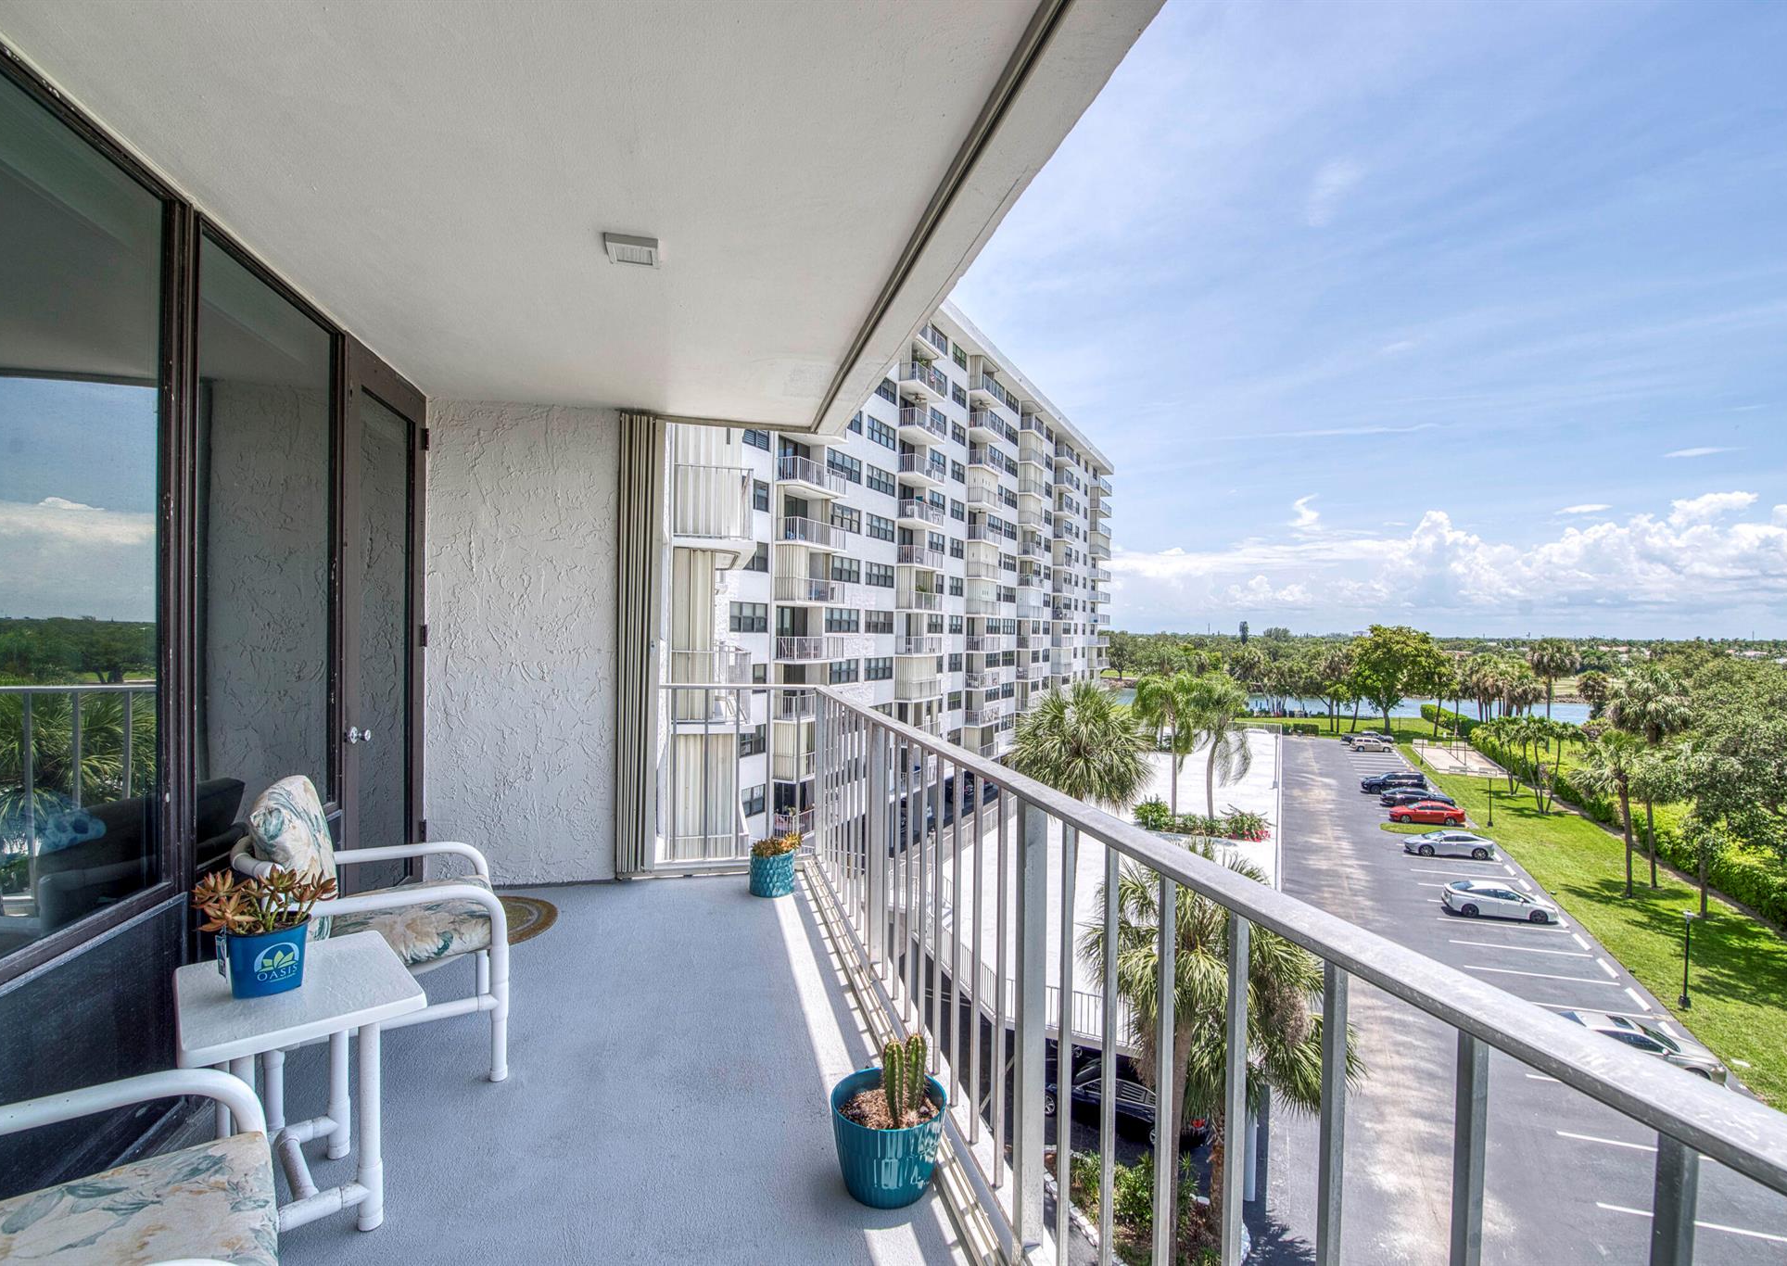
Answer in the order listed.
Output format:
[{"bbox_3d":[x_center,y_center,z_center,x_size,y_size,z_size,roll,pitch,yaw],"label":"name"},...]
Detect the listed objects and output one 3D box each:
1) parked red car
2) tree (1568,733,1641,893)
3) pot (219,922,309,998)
[{"bbox_3d":[37.800,12.740,56.200,4.700,1.440,1.820,0,0,19],"label":"parked red car"},{"bbox_3d":[36.900,9.300,40.900,3.200,8.500,3.200,0,0,42],"label":"tree"},{"bbox_3d":[-1.517,0.785,1.923,0.160,0.150,0.160,0,0,38],"label":"pot"}]

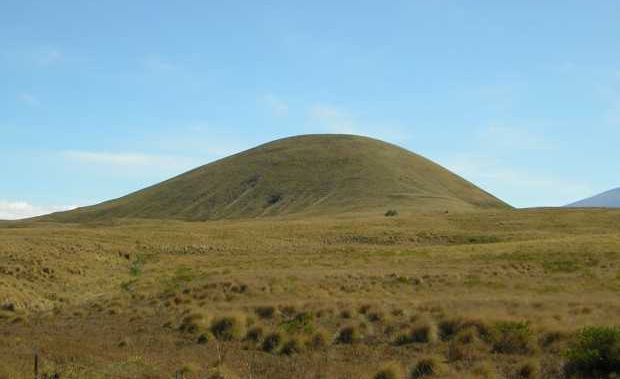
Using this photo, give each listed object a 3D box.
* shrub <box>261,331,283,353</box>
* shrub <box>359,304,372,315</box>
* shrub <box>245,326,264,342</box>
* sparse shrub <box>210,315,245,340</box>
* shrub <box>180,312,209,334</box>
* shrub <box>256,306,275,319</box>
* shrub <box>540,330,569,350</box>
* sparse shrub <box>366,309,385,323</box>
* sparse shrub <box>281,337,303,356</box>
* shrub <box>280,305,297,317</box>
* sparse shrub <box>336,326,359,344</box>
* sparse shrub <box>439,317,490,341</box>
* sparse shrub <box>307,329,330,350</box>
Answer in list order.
[{"bbox_3d":[-1.305,5.188,32.795,0.746,0.709,0.628,0,-2,0],"label":"shrub"},{"bbox_3d":[2.618,5.660,45.616,0.660,0.538,0.558,0,-2,0],"label":"shrub"},{"bbox_3d":[-2.058,5.340,35.864,0.719,0.552,0.677,0,-2,0],"label":"shrub"},{"bbox_3d":[-3.088,5.166,36.208,1.273,0.996,1.066,0,-2,0],"label":"sparse shrub"},{"bbox_3d":[-4.659,5.319,38.682,1.200,0.836,1.007,0,-2,0],"label":"shrub"},{"bbox_3d":[-2.048,5.535,43.524,0.873,0.586,0.822,0,-2,0],"label":"shrub"},{"bbox_3d":[8.568,5.256,33.892,0.981,0.666,0.824,0,-2,0],"label":"shrub"},{"bbox_3d":[2.835,5.497,41.865,0.756,0.564,0.712,0,-2,0],"label":"sparse shrub"},{"bbox_3d":[-0.618,5.245,32.312,0.735,0.571,0.619,0,-2,0],"label":"sparse shrub"},{"bbox_3d":[-0.985,5.590,44.319,0.711,0.511,0.670,0,-2,0],"label":"shrub"},{"bbox_3d":[1.374,5.313,35.439,0.806,0.627,0.679,0,-2,0],"label":"sparse shrub"},{"bbox_3d":[5.765,5.224,36.090,1.882,0.833,1.244,0,-2,0],"label":"sparse shrub"},{"bbox_3d":[0.297,5.247,33.833,0.840,0.665,0.706,0,-2,0],"label":"sparse shrub"}]

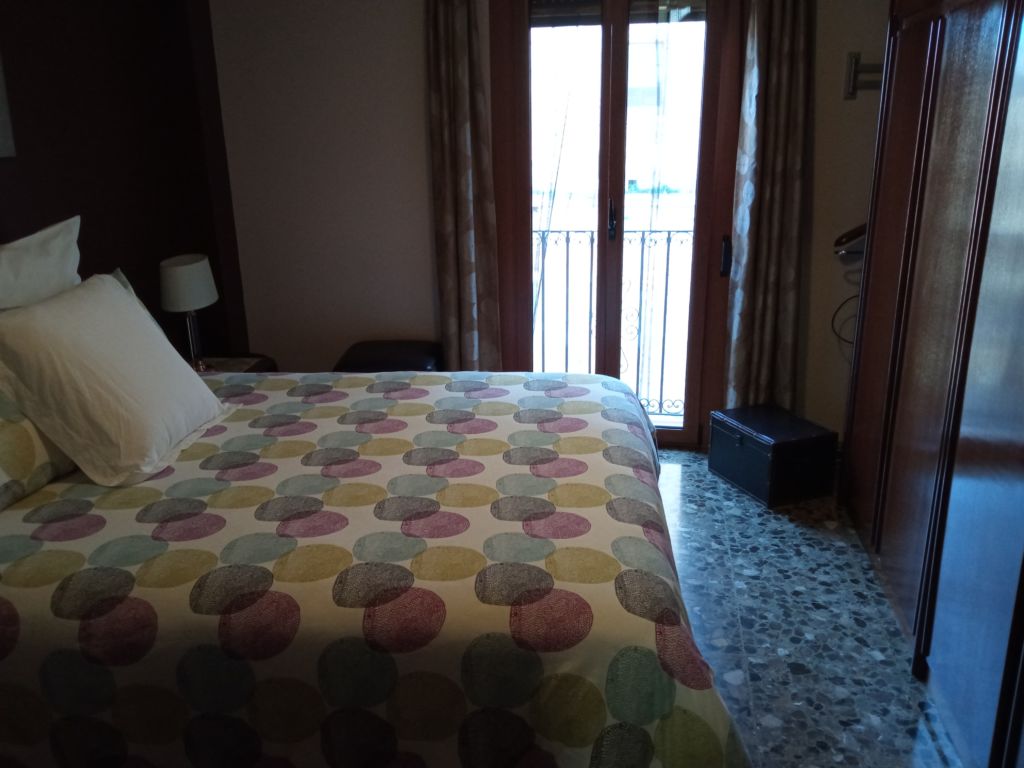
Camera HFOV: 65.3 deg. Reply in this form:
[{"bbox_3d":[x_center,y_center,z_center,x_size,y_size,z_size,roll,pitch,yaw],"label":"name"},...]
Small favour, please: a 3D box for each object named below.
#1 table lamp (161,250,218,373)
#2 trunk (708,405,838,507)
[{"bbox_3d":[-1.354,-0.294,3.382,0.238,0.473,0.238,2,16,11],"label":"table lamp"},{"bbox_3d":[1.075,0.288,3.318,0.310,0.272,0.410,-7,17,-20],"label":"trunk"}]

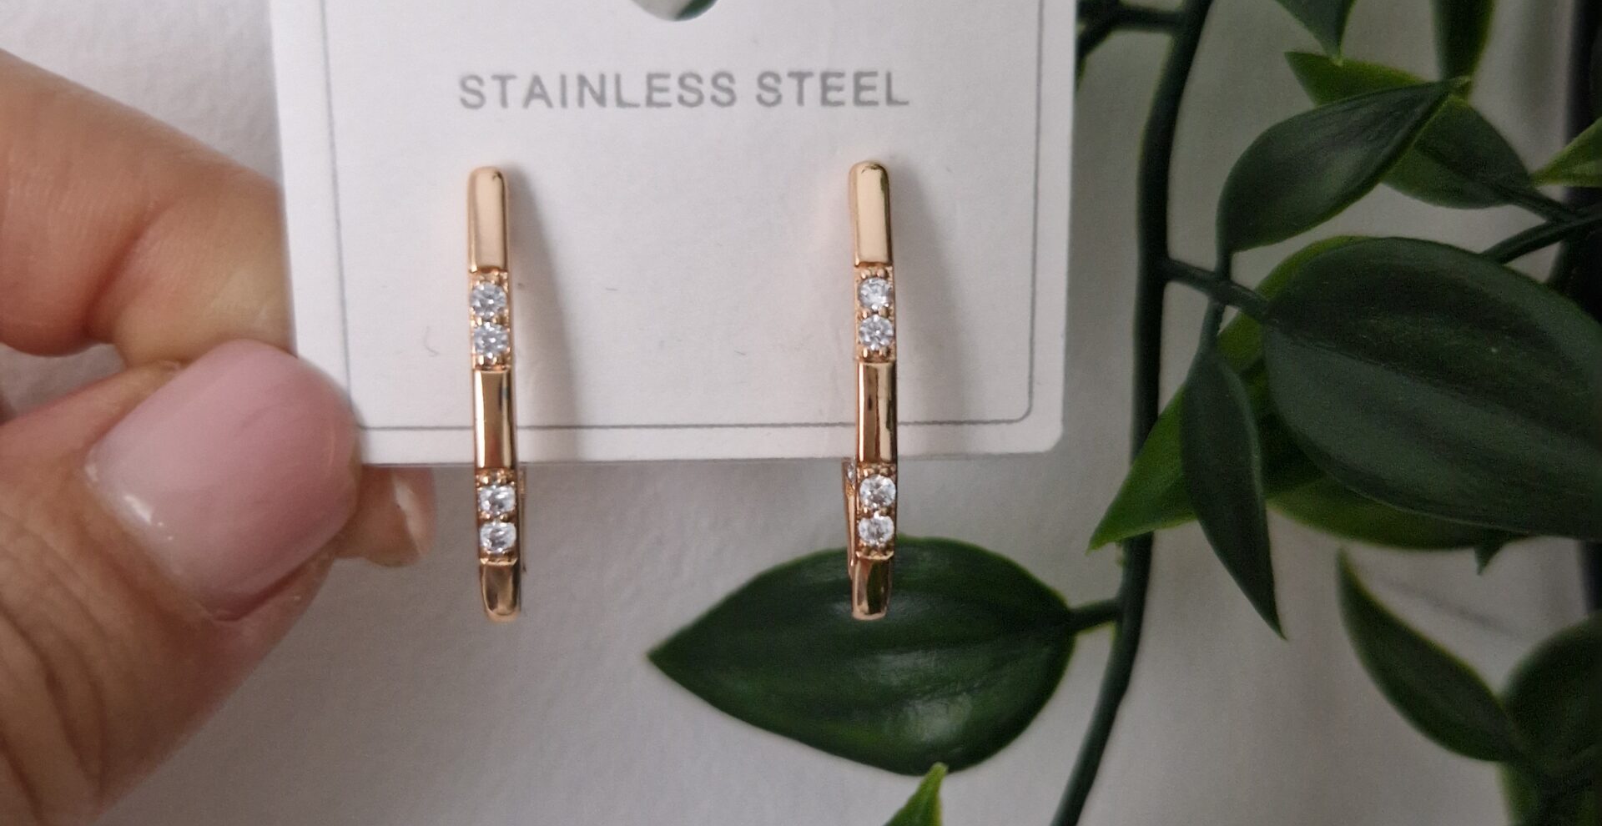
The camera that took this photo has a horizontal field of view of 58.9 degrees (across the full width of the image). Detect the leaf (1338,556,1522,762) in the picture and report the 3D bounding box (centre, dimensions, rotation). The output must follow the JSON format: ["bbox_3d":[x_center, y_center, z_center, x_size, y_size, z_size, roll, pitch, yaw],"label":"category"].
[{"bbox_3d":[0.077,0.032,0.177,0.011,0.034,0.012,-41,4,18],"label":"leaf"}]

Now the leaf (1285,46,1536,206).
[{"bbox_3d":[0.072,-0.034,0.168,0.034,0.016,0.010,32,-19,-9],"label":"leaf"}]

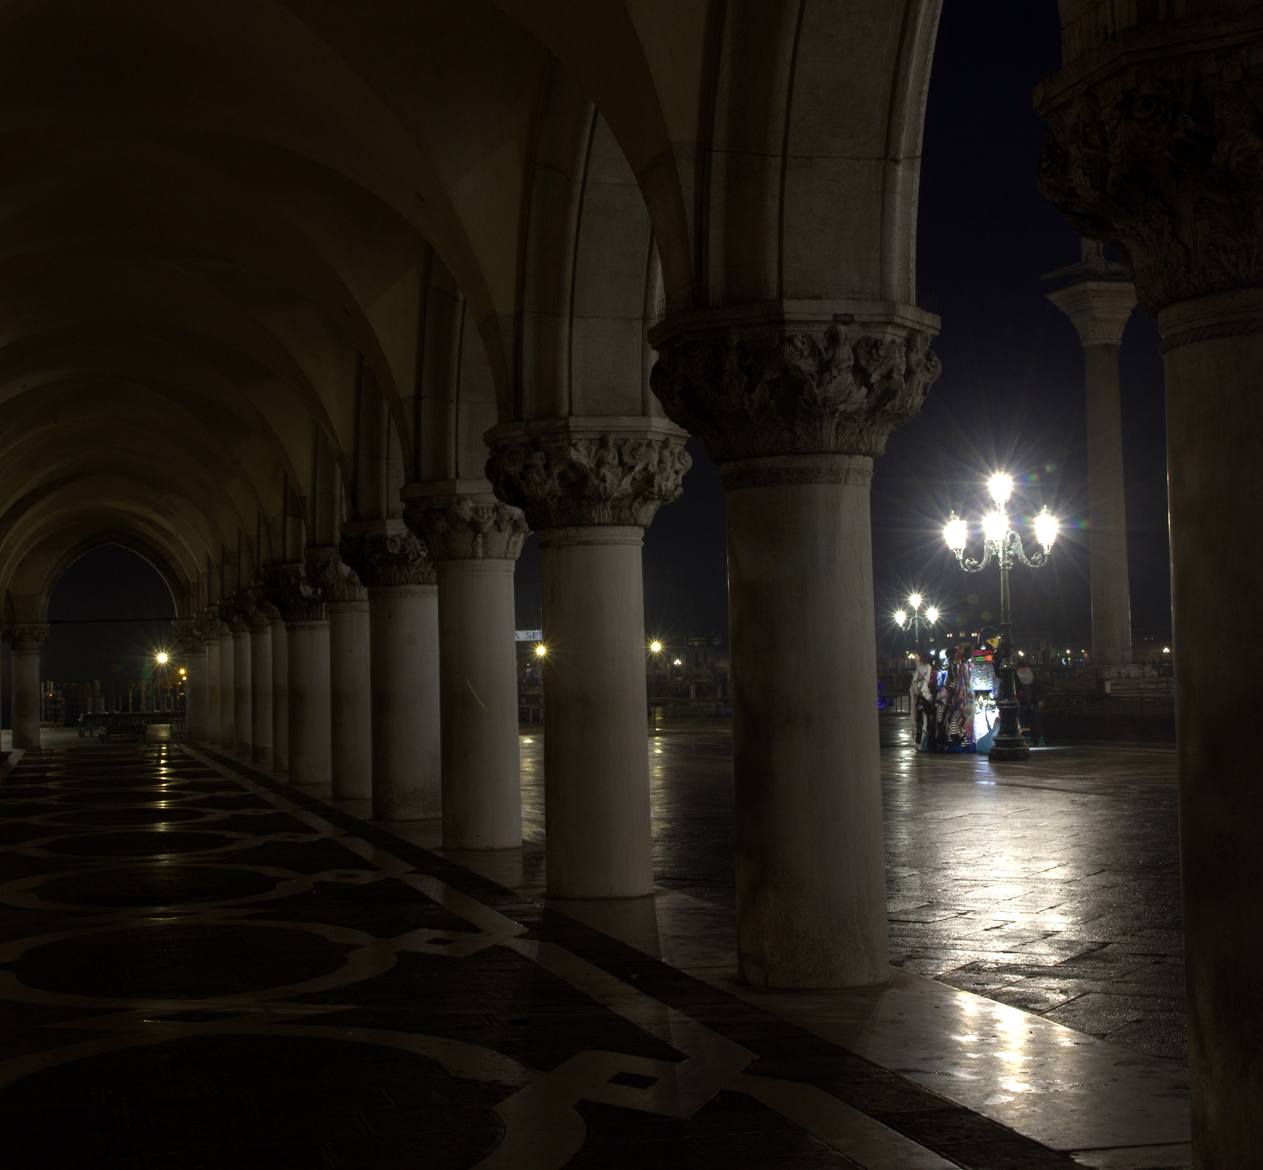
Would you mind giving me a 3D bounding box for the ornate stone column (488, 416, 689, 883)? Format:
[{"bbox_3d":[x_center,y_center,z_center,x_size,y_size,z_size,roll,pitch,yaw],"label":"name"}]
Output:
[{"bbox_3d":[-0.252,0.518,14.492,1.300,3.220,1.300,-1,-3,-15],"label":"ornate stone column"}]

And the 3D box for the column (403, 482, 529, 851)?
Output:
[{"bbox_3d":[-1.301,0.698,17.836,1.200,3.050,1.200,-1,-3,-15],"label":"column"}]

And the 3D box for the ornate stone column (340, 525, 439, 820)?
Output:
[{"bbox_3d":[-2.357,0.896,21.872,1.220,3.050,1.220,-1,-3,-15],"label":"ornate stone column"}]

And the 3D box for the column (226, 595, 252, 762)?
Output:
[{"bbox_3d":[-7.942,1.966,43.881,1.300,3.220,1.300,-1,-3,-15],"label":"column"}]

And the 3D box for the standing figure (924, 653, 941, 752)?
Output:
[{"bbox_3d":[5.355,2.091,37.421,0.500,1.753,0.400,-2,-2,8],"label":"standing figure"}]

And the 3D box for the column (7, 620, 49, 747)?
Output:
[{"bbox_3d":[-15.862,2.629,54.861,1.250,3.220,1.250,-1,-3,-15],"label":"column"}]

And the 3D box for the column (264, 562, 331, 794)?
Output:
[{"bbox_3d":[-4.646,1.346,31.286,1.500,3.220,1.500,-1,-3,-15],"label":"column"}]

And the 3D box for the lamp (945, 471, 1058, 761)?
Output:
[{"bbox_3d":[6.359,0.516,35.556,1.880,4.950,1.750,-2,-2,10],"label":"lamp"}]

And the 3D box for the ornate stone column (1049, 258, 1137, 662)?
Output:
[{"bbox_3d":[17.963,-4.387,79.313,2.700,14.838,2.700,-1,-3,-15],"label":"ornate stone column"}]

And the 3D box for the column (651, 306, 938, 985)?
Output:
[{"bbox_3d":[0.847,0.311,10.294,1.300,3.220,1.300,-1,-3,-15],"label":"column"}]

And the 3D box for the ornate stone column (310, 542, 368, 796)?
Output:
[{"bbox_3d":[-3.336,1.080,25.618,1.200,3.050,1.200,-1,-3,-15],"label":"ornate stone column"}]

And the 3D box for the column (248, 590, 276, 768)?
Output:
[{"bbox_3d":[-6.844,1.759,39.683,1.300,3.220,1.300,-1,-3,-15],"label":"column"}]

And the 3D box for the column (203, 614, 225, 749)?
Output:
[{"bbox_3d":[-9.682,2.264,49.875,1.200,3.070,1.200,-1,-3,-15],"label":"column"}]

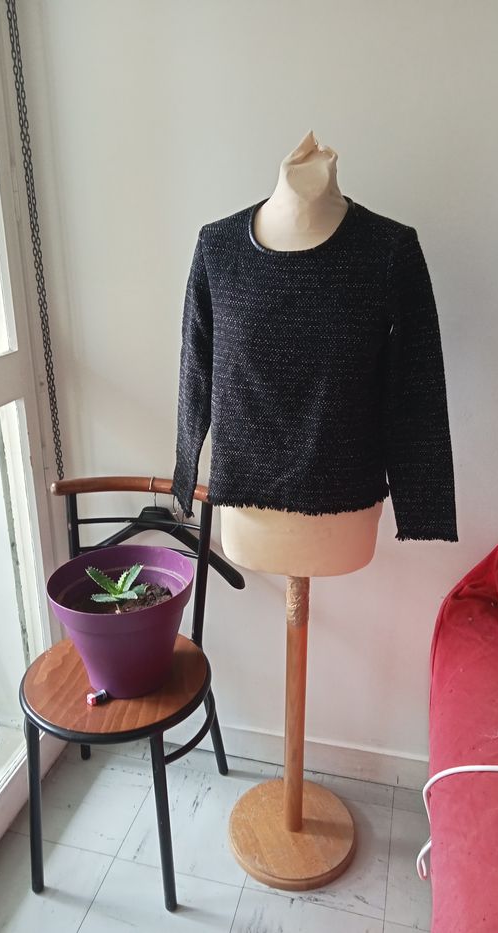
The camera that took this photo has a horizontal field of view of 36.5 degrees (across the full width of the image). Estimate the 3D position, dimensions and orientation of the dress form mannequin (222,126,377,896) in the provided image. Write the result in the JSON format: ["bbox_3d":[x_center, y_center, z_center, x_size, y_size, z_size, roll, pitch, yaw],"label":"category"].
[{"bbox_3d":[0.102,0.165,1.502,0.355,1.525,0.285,4,22,11],"label":"dress form mannequin"}]

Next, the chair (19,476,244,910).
[{"bbox_3d":[-0.281,0.481,1.679,0.412,0.809,0.455,3,22,8],"label":"chair"}]

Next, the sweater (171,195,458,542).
[{"bbox_3d":[0.116,-0.157,1.361,0.556,0.616,0.250,4,22,11],"label":"sweater"}]

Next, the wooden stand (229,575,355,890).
[{"bbox_3d":[0.104,0.532,1.646,0.289,0.737,0.289,5,22,14],"label":"wooden stand"}]

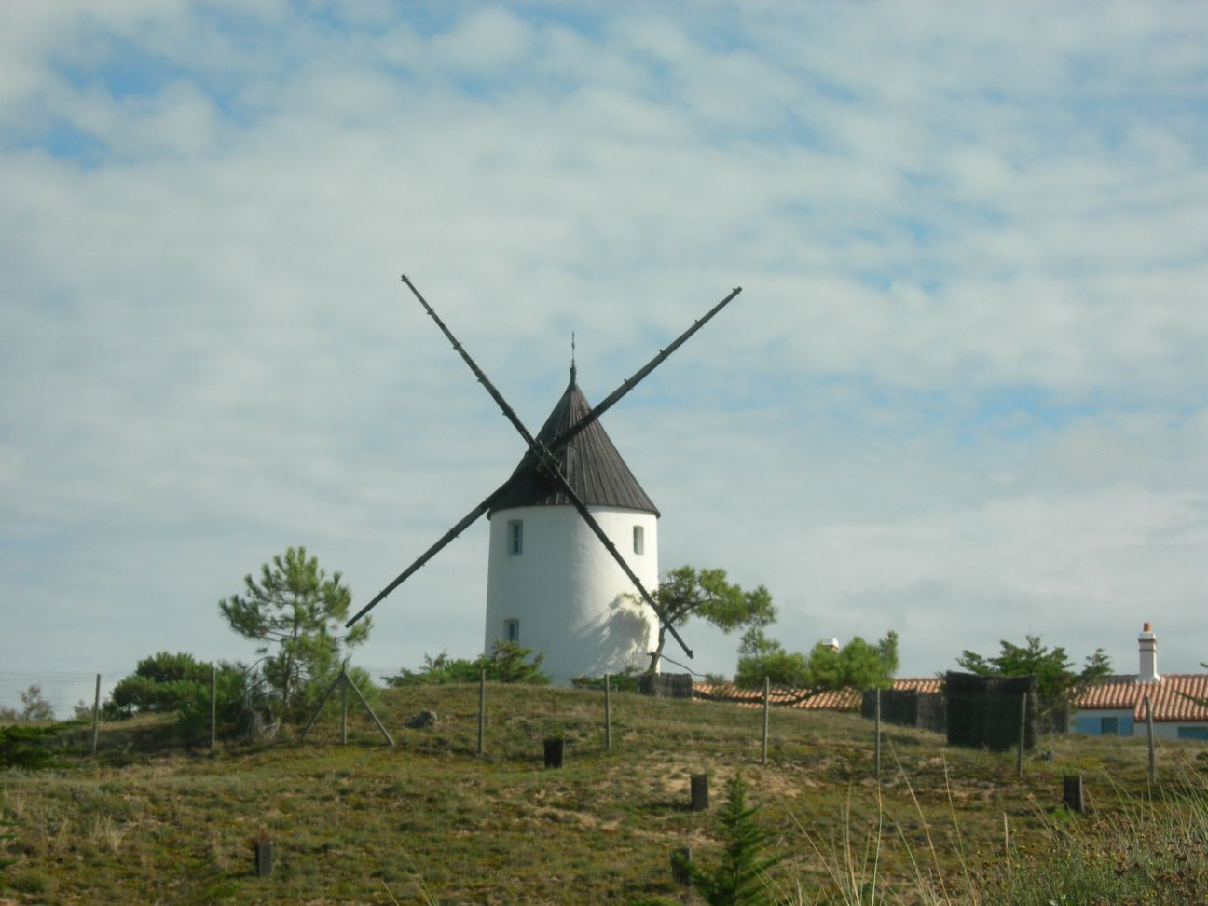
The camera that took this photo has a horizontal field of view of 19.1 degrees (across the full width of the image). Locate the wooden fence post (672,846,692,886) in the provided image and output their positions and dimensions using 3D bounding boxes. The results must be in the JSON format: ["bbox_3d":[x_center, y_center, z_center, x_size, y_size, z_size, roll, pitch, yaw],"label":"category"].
[{"bbox_3d":[0.940,4.939,43.000,0.230,0.476,0.220,0,-7,1],"label":"wooden fence post"}]

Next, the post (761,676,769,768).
[{"bbox_3d":[2.702,4.474,60.000,0.083,1.465,0.083,1,-8,0],"label":"post"}]

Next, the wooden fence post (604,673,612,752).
[{"bbox_3d":[0.076,4.196,58.000,0.077,1.284,0.077,-2,-7,0],"label":"wooden fence post"}]

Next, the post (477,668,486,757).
[{"bbox_3d":[-1.960,4.152,57.500,0.077,1.411,0.077,3,-7,-2],"label":"post"}]

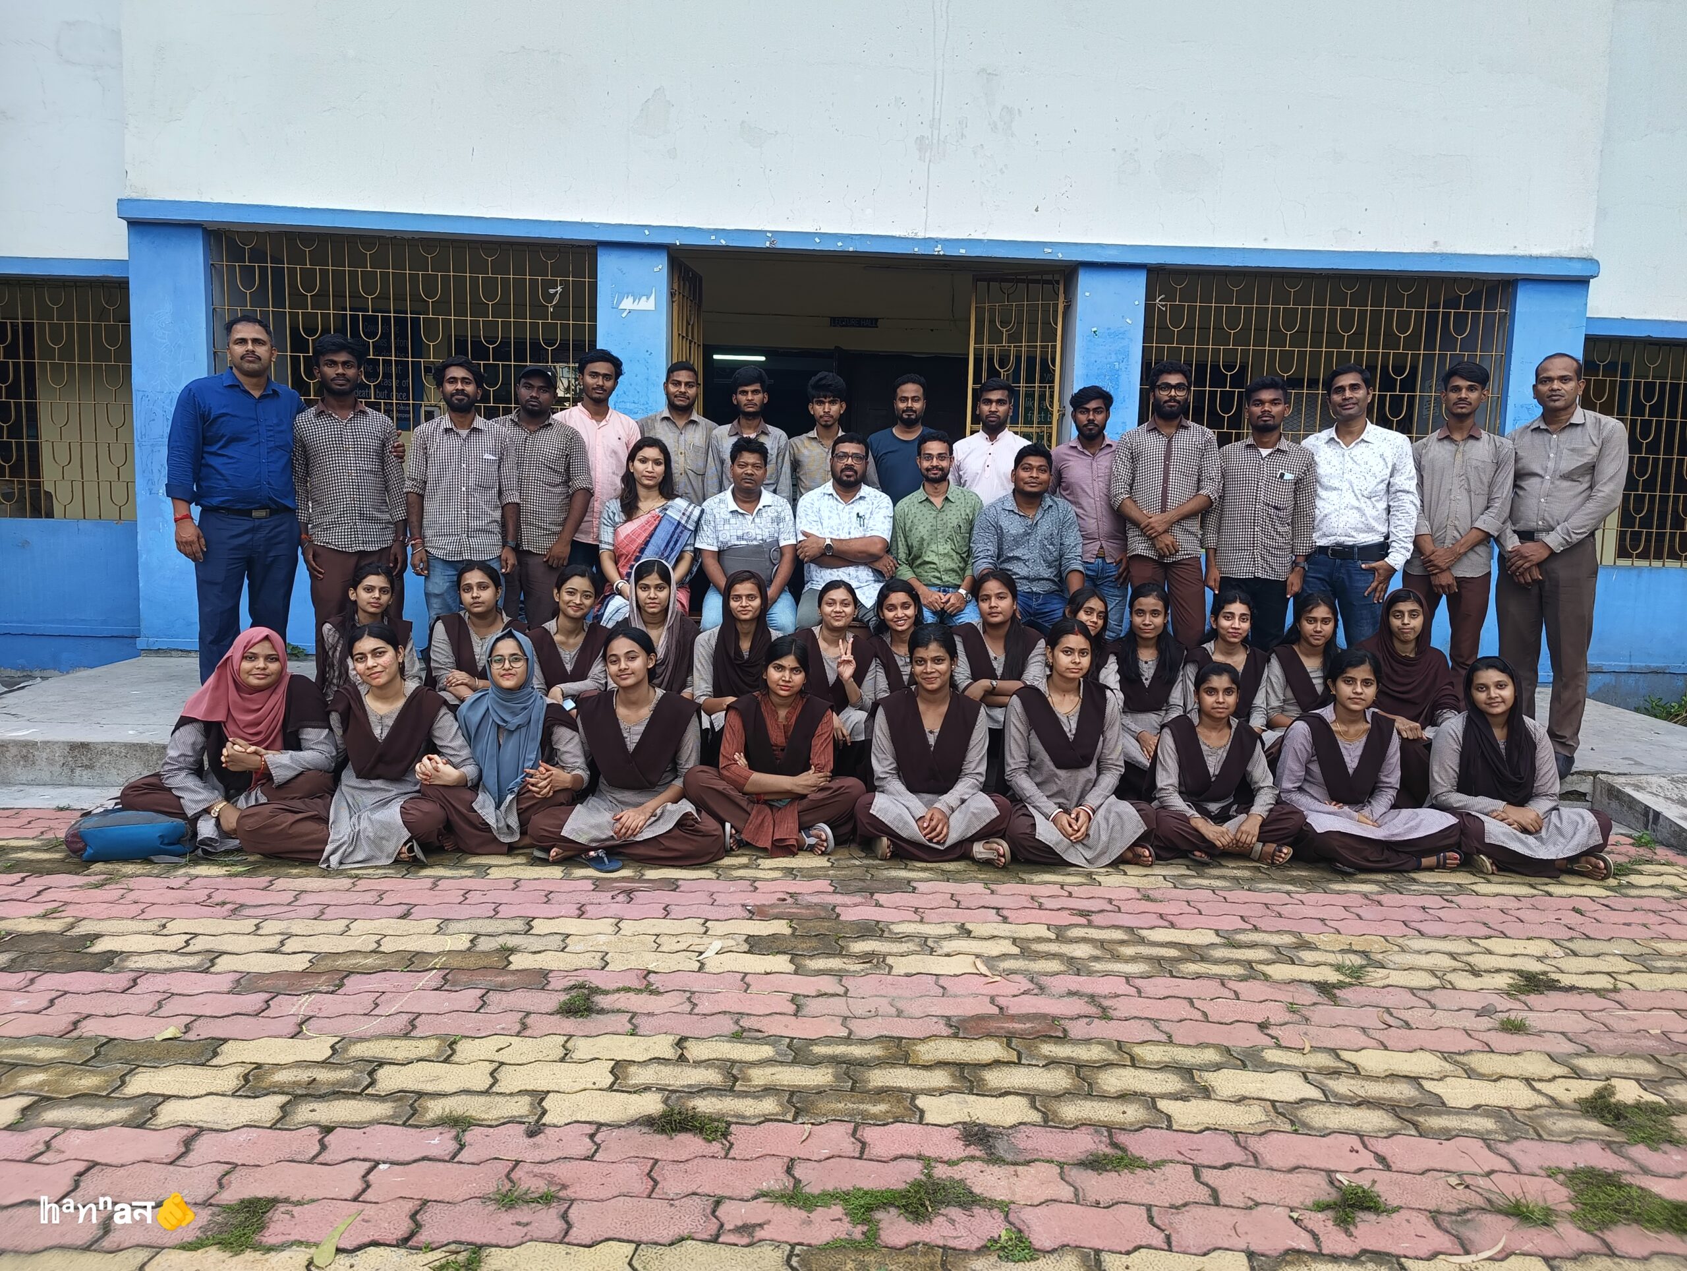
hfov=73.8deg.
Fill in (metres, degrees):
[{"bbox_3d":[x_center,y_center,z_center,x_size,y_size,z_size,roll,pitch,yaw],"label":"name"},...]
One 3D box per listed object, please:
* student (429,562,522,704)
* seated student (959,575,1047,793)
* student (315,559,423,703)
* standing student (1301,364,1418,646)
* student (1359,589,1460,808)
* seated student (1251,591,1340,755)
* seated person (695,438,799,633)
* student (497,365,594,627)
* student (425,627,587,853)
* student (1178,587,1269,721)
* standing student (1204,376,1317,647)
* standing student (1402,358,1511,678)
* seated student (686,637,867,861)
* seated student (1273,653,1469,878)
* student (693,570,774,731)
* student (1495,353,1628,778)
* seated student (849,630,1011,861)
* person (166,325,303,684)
[{"bbox_3d":[-1.425,0.177,4.358,0.430,0.885,0.680,0,5,-14],"label":"student"},{"bbox_3d":[0.626,0.211,4.427,0.430,0.920,0.680,2,5,6],"label":"seated student"},{"bbox_3d":[-1.890,0.167,4.490,0.460,0.902,0.620,0,6,-16],"label":"student"},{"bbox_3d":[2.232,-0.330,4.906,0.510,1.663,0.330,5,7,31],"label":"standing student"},{"bbox_3d":[2.268,0.267,4.488,0.440,0.890,0.680,4,6,20],"label":"student"},{"bbox_3d":[1.839,0.276,4.521,0.460,0.889,0.620,3,6,16],"label":"seated student"},{"bbox_3d":[-0.419,-0.214,4.921,0.500,1.311,0.720,1,5,-4],"label":"seated person"},{"bbox_3d":[-1.405,-0.429,5.236,0.470,1.638,0.300,0,5,-14],"label":"student"},{"bbox_3d":[-1.185,0.340,3.949,0.550,0.711,0.580,0,5,-12],"label":"student"},{"bbox_3d":[1.510,0.253,4.458,0.420,0.880,0.680,3,5,14],"label":"student"},{"bbox_3d":[1.840,-0.327,4.936,0.470,1.645,0.290,3,5,16],"label":"standing student"},{"bbox_3d":[2.653,-0.325,4.834,0.460,1.705,0.300,4,6,23],"label":"standing student"},{"bbox_3d":[-0.243,0.357,4.023,0.630,0.718,0.560,1,6,-2],"label":"seated student"},{"bbox_3d":[1.885,0.405,4.019,0.660,0.720,0.620,3,6,19],"label":"seated student"},{"bbox_3d":[-0.421,0.207,4.457,0.420,0.921,0.660,1,5,-4],"label":"student"},{"bbox_3d":[2.867,-0.274,4.518,0.520,1.673,0.330,5,7,32],"label":"student"},{"bbox_3d":[0.314,0.345,3.966,0.560,0.768,0.590,1,5,0],"label":"seated student"},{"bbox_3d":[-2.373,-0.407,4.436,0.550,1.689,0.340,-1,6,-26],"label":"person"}]

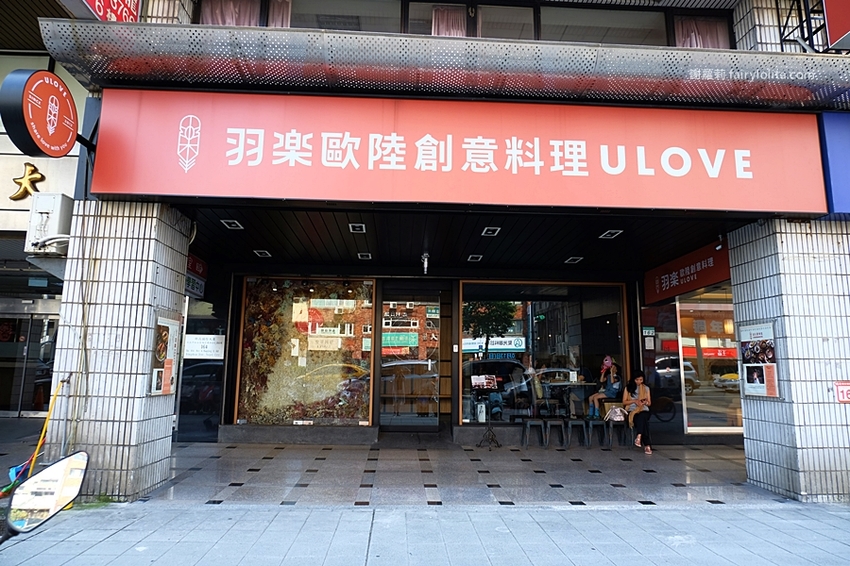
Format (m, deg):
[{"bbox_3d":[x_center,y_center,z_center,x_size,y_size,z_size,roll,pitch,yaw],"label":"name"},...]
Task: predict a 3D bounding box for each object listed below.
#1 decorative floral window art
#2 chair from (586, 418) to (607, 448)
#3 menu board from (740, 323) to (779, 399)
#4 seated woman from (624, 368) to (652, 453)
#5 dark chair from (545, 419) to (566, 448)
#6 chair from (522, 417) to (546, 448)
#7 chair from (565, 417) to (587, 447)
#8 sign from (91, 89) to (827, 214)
[{"bbox_3d":[-2.004,1.152,9.224,2.220,2.430,0.080,1,-9,-2],"label":"decorative floral window art"},{"bbox_3d":[2.824,2.513,9.020,0.330,0.450,0.330,1,-9,-2],"label":"chair"},{"bbox_3d":[4.016,0.931,6.527,0.030,0.855,0.620,1,-9,-3],"label":"menu board"},{"bbox_3d":[3.531,2.109,8.966,0.480,1.280,0.620,1,-9,-2],"label":"seated woman"},{"bbox_3d":[2.135,2.499,8.991,0.330,0.450,0.330,1,-9,-2],"label":"dark chair"},{"bbox_3d":[1.798,2.492,8.977,0.330,0.450,0.330,1,-9,-2],"label":"chair"},{"bbox_3d":[2.496,2.507,9.007,0.330,0.450,0.330,1,-9,-2],"label":"chair"},{"bbox_3d":[0.498,-1.440,6.139,8.060,1.200,0.240,1,-9,-2],"label":"sign"}]

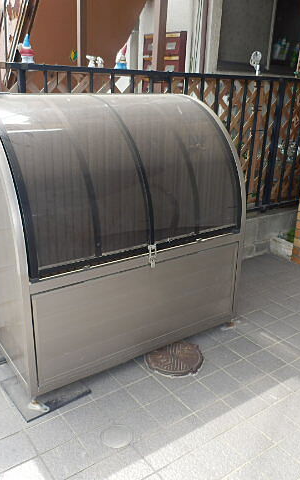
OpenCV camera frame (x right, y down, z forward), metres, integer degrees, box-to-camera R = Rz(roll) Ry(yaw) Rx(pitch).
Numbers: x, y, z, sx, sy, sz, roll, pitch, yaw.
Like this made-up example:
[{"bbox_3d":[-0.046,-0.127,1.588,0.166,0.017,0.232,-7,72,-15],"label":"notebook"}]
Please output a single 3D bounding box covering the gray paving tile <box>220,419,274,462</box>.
[{"bbox_3d":[0.370,0.764,1.689,0.147,0.020,0.147,-12,23,-33],"label":"gray paving tile"}]

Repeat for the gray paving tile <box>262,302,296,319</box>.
[{"bbox_3d":[0.759,0.434,2.643,0.147,0.020,0.147,-12,23,-33],"label":"gray paving tile"}]

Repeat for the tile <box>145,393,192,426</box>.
[{"bbox_3d":[0.075,0.707,1.837,0.145,0.015,0.145,-13,24,-33],"label":"tile"}]

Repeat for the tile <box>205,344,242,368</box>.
[{"bbox_3d":[0.356,0.580,2.189,0.147,0.012,0.147,-12,24,-34],"label":"tile"}]

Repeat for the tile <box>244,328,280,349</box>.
[{"bbox_3d":[0.604,0.529,2.358,0.146,0.016,0.146,-13,23,-33],"label":"tile"}]

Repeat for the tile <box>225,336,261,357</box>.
[{"bbox_3d":[0.475,0.552,2.273,0.147,0.012,0.147,-12,24,-34],"label":"tile"}]

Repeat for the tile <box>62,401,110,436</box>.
[{"bbox_3d":[-0.257,0.720,1.788,0.147,0.020,0.147,-12,23,-33],"label":"tile"}]

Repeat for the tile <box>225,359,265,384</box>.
[{"bbox_3d":[0.445,0.626,2.079,0.146,0.016,0.146,-13,23,-33],"label":"tile"}]

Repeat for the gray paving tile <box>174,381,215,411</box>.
[{"bbox_3d":[0.195,0.677,1.908,0.147,0.012,0.147,-12,24,-34],"label":"gray paving tile"}]

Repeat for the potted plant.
[{"bbox_3d":[1.151,-0.007,3.546,0.300,0.230,0.220,-12,23,-33],"label":"potted plant"}]

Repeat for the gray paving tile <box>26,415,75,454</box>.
[{"bbox_3d":[-0.378,0.741,1.688,0.147,0.012,0.147,-12,24,-34],"label":"gray paving tile"}]

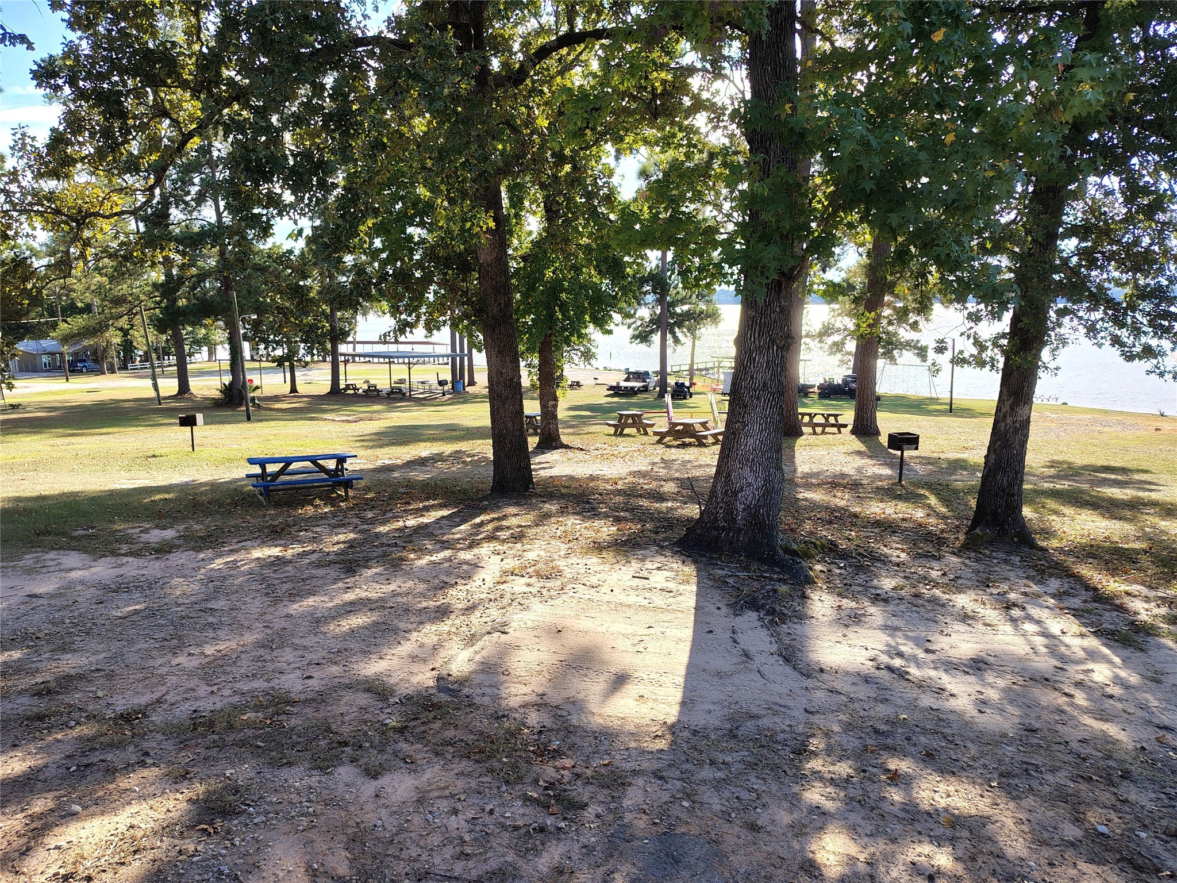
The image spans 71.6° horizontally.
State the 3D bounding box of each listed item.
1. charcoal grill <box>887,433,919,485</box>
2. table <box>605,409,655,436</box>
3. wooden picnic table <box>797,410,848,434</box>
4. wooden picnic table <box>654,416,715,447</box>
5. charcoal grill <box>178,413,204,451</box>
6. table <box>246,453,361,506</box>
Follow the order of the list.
[{"bbox_3d":[6.589,0.362,17.112,0.490,1.035,0.380,-2,10,-9],"label":"charcoal grill"},{"bbox_3d":[1.370,-0.566,26.470,1.400,0.720,1.800,-2,5,-5],"label":"table"},{"bbox_3d":[7.725,-0.555,27.373,1.780,0.730,1.460,-1,5,-25],"label":"wooden picnic table"},{"bbox_3d":[2.956,-0.257,23.667,1.600,0.700,1.830,4,6,26],"label":"wooden picnic table"},{"bbox_3d":[-10.983,-0.230,22.613,0.500,1.027,0.380,0,10,3],"label":"charcoal grill"},{"bbox_3d":[-4.974,0.657,14.266,1.780,0.750,1.520,-3,6,-26],"label":"table"}]

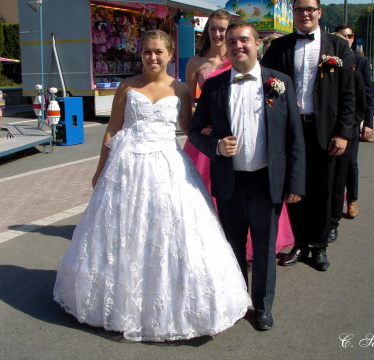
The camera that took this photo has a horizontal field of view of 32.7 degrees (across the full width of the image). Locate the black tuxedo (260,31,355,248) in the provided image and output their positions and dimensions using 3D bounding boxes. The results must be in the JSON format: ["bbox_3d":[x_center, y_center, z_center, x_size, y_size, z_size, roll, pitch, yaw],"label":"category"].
[{"bbox_3d":[0.877,-0.267,4.774,0.740,1.661,0.420,3,10,15],"label":"black tuxedo"}]

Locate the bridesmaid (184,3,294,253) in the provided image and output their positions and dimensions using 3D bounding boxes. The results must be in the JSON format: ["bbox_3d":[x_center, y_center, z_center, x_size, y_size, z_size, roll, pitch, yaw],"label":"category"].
[{"bbox_3d":[0.399,-0.314,4.797,0.820,1.865,0.680,3,10,15],"label":"bridesmaid"}]

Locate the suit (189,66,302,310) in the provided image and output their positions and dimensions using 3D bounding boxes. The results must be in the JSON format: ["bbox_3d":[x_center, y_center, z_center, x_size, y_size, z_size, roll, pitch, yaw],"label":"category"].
[{"bbox_3d":[0.348,0.054,3.683,0.660,1.419,0.420,2,10,14],"label":"suit"}]

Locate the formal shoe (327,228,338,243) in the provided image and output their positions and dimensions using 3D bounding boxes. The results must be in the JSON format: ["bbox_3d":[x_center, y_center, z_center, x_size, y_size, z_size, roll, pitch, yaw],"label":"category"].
[{"bbox_3d":[1.256,0.448,5.526,0.110,0.115,0.300,2,10,14],"label":"formal shoe"}]

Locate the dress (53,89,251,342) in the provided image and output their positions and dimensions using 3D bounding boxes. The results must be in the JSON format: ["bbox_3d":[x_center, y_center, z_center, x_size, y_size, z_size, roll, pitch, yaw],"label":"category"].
[{"bbox_3d":[-0.210,0.130,3.777,1.150,1.337,1.060,1,10,8],"label":"dress"}]

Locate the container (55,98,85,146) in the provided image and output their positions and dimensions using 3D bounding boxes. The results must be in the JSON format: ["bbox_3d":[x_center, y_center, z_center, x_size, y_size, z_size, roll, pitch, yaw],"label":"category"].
[{"bbox_3d":[-2.317,-1.162,12.494,0.360,0.918,0.580,6,11,30],"label":"container"}]

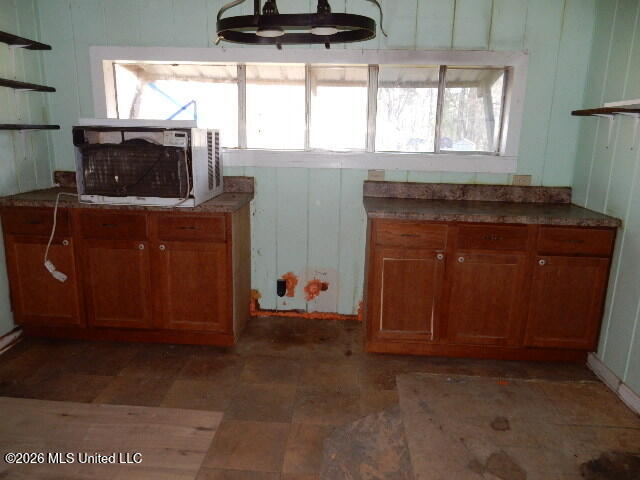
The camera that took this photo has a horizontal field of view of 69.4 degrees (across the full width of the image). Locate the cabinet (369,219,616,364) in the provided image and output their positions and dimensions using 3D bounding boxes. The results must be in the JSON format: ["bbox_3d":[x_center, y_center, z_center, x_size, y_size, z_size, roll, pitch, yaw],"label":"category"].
[{"bbox_3d":[0.999,0.253,3.053,1.377,0.876,0.600,2,13,3],"label":"cabinet"}]

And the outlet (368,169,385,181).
[{"bbox_3d":[0.400,-0.448,3.229,0.116,0.074,0.012,2,13,3],"label":"outlet"}]

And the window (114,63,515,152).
[{"bbox_3d":[-0.103,-0.916,3.235,2.730,0.580,0.090,2,13,3],"label":"window"}]

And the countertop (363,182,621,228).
[{"bbox_3d":[0.998,-0.242,2.919,1.413,0.148,0.635,2,13,3],"label":"countertop"}]

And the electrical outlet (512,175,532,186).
[{"bbox_3d":[1.389,-0.404,3.177,0.120,0.072,0.012,2,13,3],"label":"electrical outlet"}]

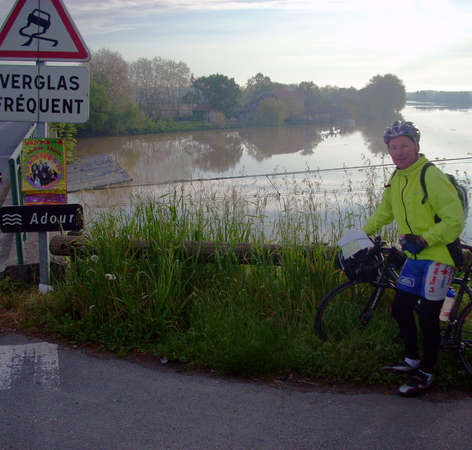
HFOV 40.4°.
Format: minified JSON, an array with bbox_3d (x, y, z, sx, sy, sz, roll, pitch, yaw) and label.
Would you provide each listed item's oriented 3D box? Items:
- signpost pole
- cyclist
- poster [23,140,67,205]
[{"bbox_3d":[-1.919,-0.510,6.382,0.080,2.420,0.080,2,11,0],"label":"signpost pole"},{"bbox_3d":[1.168,0.214,4.221,0.550,1.770,0.540,-8,14,-37],"label":"cyclist"},{"bbox_3d":[-1.887,-0.527,6.317,0.430,0.650,0.015,0,11,-2],"label":"poster"}]

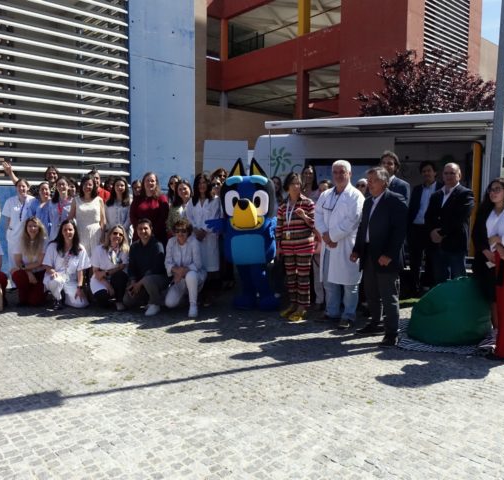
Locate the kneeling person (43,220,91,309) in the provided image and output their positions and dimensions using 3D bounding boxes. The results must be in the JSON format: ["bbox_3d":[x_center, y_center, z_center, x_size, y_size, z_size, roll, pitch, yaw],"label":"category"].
[{"bbox_3d":[-2.368,0.284,6.126,0.570,1.060,0.720,-1,5,-20],"label":"kneeling person"}]

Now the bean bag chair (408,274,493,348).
[{"bbox_3d":[2.027,0.667,4.901,0.850,0.570,0.880,-4,7,-45],"label":"bean bag chair"}]

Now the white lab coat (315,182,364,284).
[{"bbox_3d":[0.941,-0.066,5.162,0.500,1.090,0.340,3,5,28],"label":"white lab coat"}]

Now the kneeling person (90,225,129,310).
[{"bbox_3d":[-1.801,0.308,6.068,0.480,1.030,0.720,-1,5,-20],"label":"kneeling person"}]

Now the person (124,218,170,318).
[{"bbox_3d":[-1.304,0.288,5.875,0.540,1.110,0.780,-1,5,-12],"label":"person"}]

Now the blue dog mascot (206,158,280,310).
[{"bbox_3d":[-0.108,-0.099,6.113,0.900,1.860,0.750,1,5,8],"label":"blue dog mascot"}]

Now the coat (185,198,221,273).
[{"bbox_3d":[-0.653,-0.067,6.467,0.480,1.030,0.320,0,5,-5],"label":"coat"}]

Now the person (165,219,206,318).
[{"bbox_3d":[-0.793,0.309,5.726,0.500,1.100,0.800,0,5,-5],"label":"person"}]

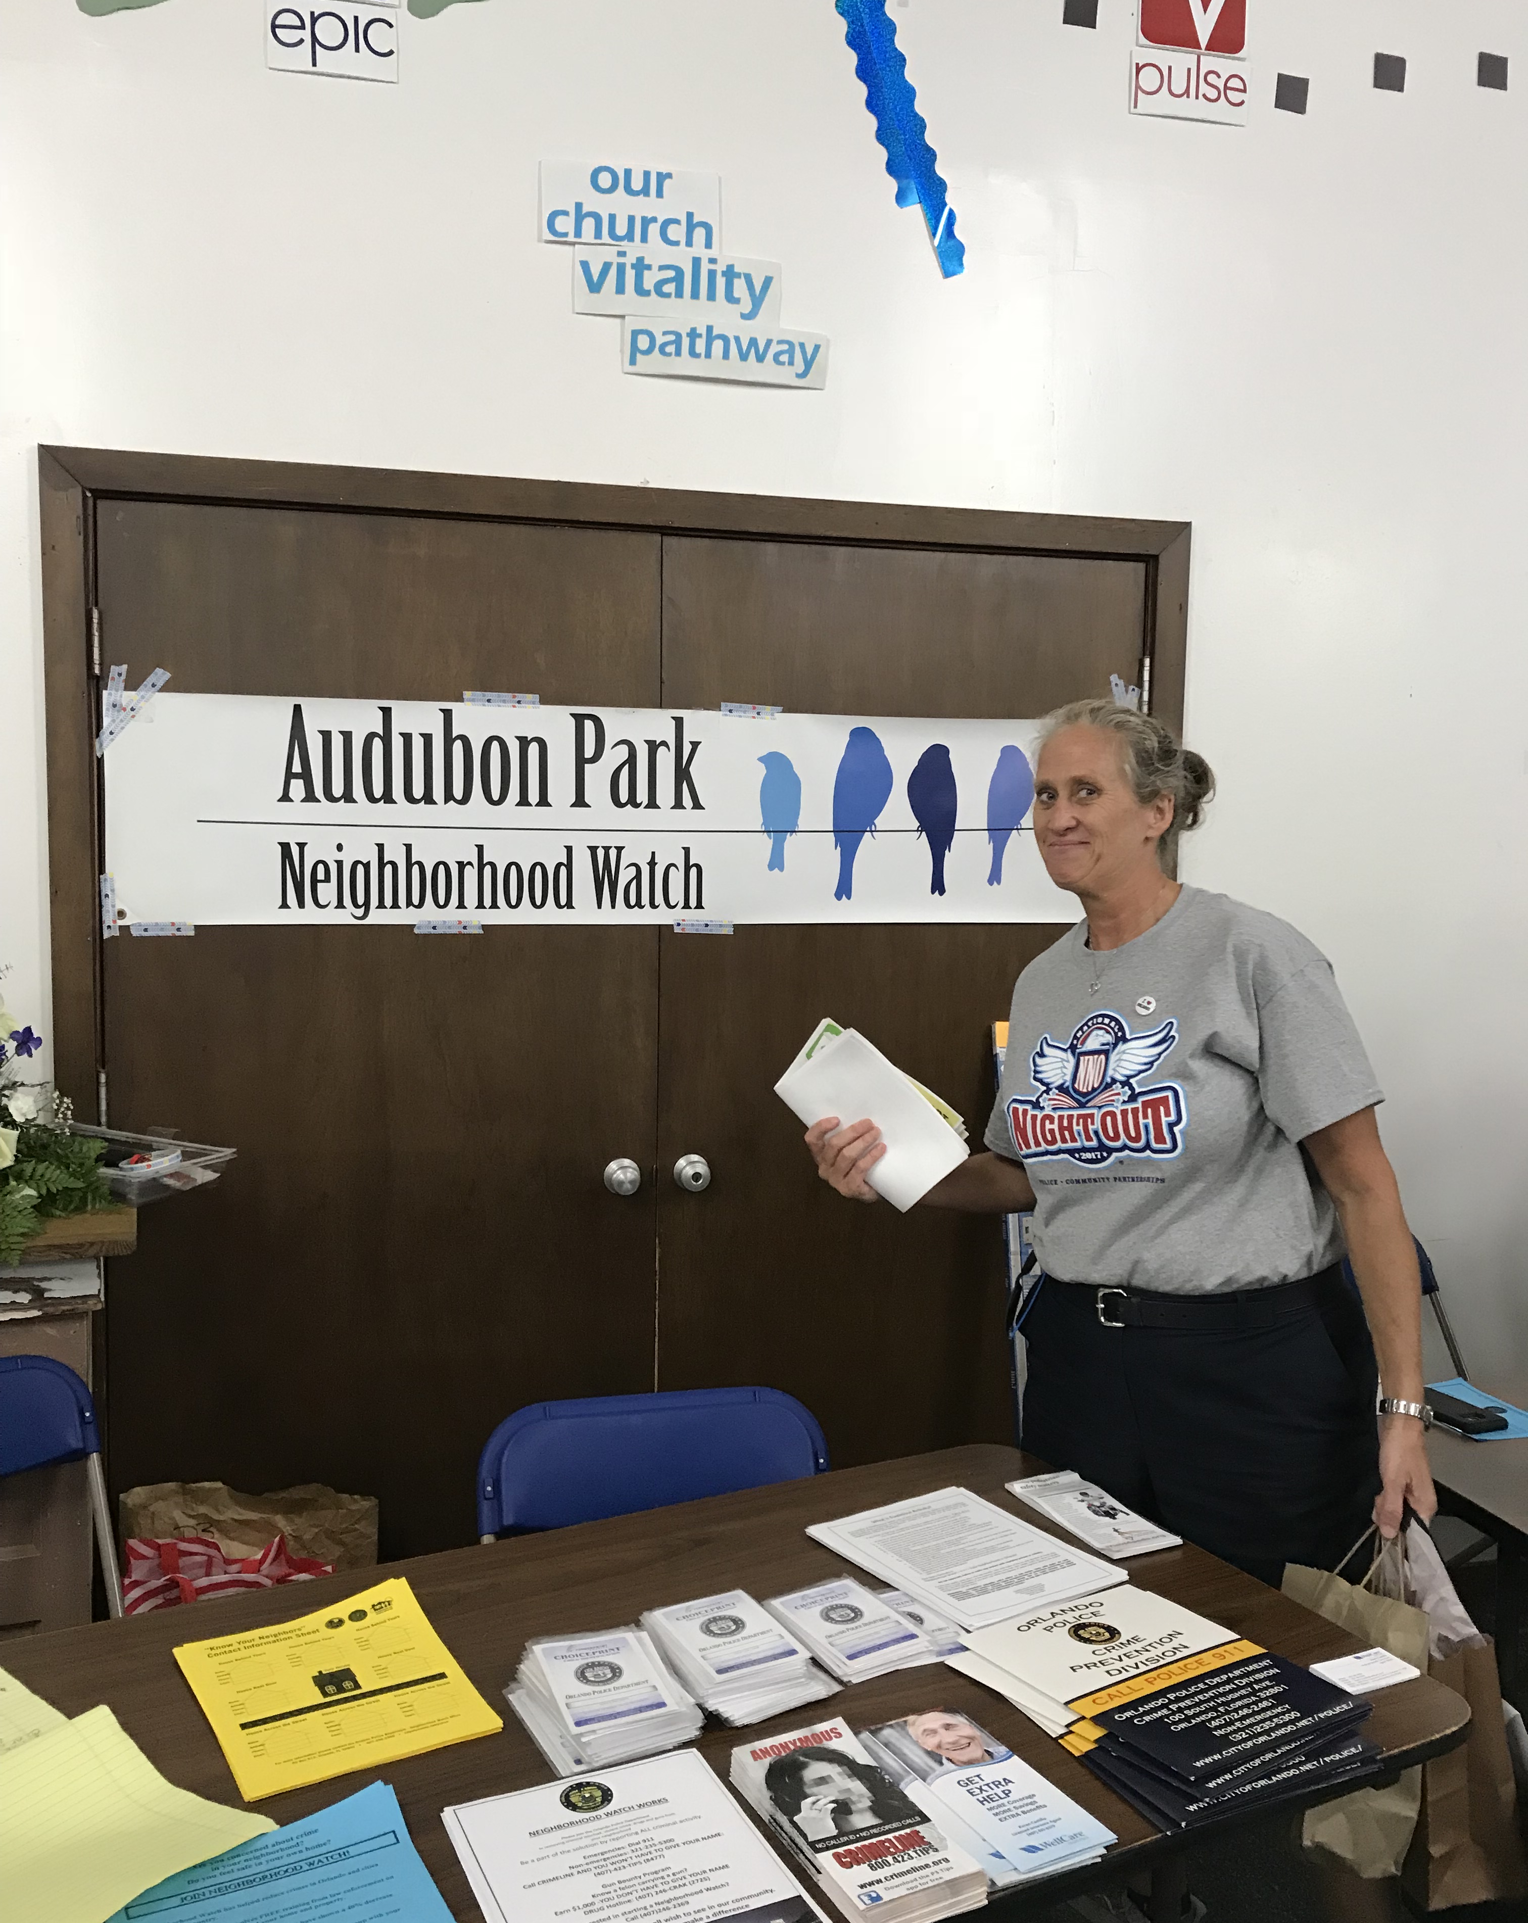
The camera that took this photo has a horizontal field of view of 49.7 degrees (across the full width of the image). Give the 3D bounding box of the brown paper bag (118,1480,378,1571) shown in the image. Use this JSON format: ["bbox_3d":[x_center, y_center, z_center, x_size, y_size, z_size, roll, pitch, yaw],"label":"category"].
[{"bbox_3d":[-0.828,1.087,2.656,0.370,0.450,0.210,0,5,-15],"label":"brown paper bag"}]

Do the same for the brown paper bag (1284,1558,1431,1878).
[{"bbox_3d":[0.646,0.824,1.790,0.090,0.290,0.165,-4,6,-44],"label":"brown paper bag"}]

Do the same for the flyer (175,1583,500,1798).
[{"bbox_3d":[-0.398,0.658,1.509,0.222,0.018,0.285,-2,5,-31],"label":"flyer"}]

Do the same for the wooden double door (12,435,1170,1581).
[{"bbox_3d":[-0.181,0.241,2.917,1.992,2.110,0.100,0,5,-15],"label":"wooden double door"}]

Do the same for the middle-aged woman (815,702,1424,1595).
[{"bbox_3d":[0.428,0.531,1.968,0.570,1.690,0.520,-3,6,-38],"label":"middle-aged woman"}]

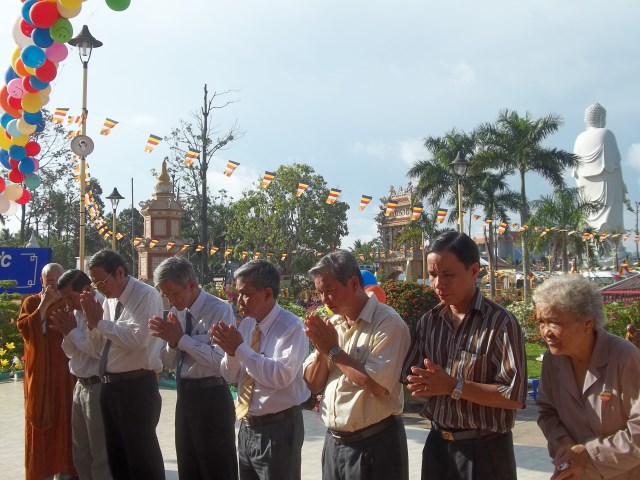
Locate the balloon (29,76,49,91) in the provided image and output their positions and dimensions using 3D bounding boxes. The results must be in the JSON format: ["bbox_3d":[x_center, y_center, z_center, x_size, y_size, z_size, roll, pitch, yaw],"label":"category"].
[{"bbox_3d":[-2.950,-1.667,7.000,0.210,0.210,0.210,0,-2,0],"label":"balloon"}]

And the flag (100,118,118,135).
[{"bbox_3d":[-3.099,-1.664,9.800,0.200,0.280,0.040,28,-3,-30],"label":"flag"}]

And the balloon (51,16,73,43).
[{"bbox_3d":[-2.404,-1.952,6.200,0.213,0.239,0.213,0,-2,0],"label":"balloon"}]

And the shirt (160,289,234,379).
[{"bbox_3d":[-0.588,0.452,3.220,0.380,0.470,0.460,2,-4,-37],"label":"shirt"}]

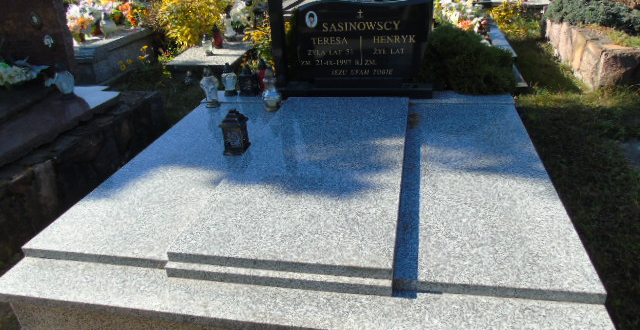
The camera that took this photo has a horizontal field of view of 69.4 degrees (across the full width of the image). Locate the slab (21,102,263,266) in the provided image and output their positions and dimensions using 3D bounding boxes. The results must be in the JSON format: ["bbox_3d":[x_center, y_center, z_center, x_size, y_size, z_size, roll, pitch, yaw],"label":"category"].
[{"bbox_3d":[-0.704,-0.025,2.522,0.646,0.046,1.686,2,28,12],"label":"slab"}]

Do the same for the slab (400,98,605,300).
[{"bbox_3d":[0.745,0.019,2.262,0.663,0.051,1.720,2,28,12],"label":"slab"}]

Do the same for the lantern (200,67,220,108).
[{"bbox_3d":[-0.750,-0.534,3.169,0.135,0.285,0.135,2,28,12],"label":"lantern"}]

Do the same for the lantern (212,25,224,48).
[{"bbox_3d":[-1.170,-1.507,5.381,0.135,0.245,0.135,2,28,12],"label":"lantern"}]

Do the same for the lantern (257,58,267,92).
[{"bbox_3d":[-0.411,-0.631,3.363,0.085,0.280,0.085,2,28,12],"label":"lantern"}]

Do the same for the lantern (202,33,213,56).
[{"bbox_3d":[-1.114,-1.187,4.534,0.090,0.215,0.090,2,28,12],"label":"lantern"}]

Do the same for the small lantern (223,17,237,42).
[{"bbox_3d":[-1.111,-1.690,5.675,0.155,0.280,0.155,2,28,12],"label":"small lantern"}]

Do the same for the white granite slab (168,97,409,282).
[{"bbox_3d":[0.011,-0.039,2.393,0.829,0.048,1.741,2,28,12],"label":"white granite slab"}]

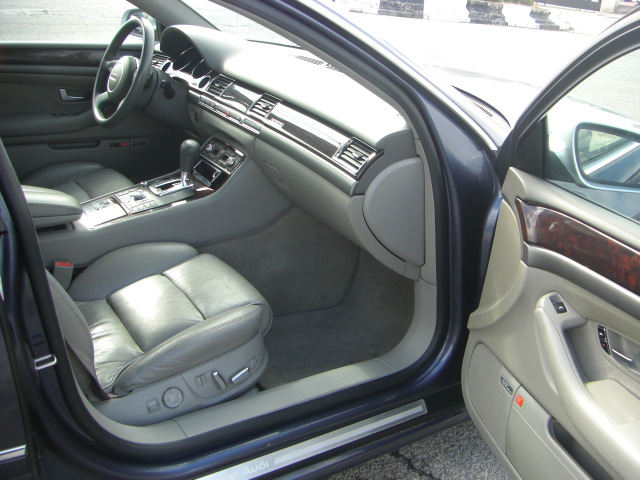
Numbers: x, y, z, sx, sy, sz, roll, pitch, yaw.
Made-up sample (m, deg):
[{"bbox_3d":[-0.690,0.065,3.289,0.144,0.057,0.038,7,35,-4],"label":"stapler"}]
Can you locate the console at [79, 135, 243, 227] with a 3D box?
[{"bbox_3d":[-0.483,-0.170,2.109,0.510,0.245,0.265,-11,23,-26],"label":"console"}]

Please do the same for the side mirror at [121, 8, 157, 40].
[{"bbox_3d":[-0.722,-0.864,2.824,0.110,0.130,0.195,-9,29,-36],"label":"side mirror"}]

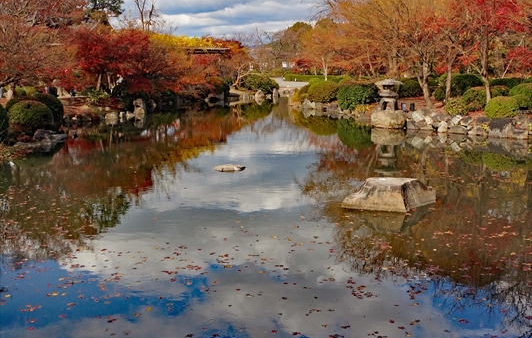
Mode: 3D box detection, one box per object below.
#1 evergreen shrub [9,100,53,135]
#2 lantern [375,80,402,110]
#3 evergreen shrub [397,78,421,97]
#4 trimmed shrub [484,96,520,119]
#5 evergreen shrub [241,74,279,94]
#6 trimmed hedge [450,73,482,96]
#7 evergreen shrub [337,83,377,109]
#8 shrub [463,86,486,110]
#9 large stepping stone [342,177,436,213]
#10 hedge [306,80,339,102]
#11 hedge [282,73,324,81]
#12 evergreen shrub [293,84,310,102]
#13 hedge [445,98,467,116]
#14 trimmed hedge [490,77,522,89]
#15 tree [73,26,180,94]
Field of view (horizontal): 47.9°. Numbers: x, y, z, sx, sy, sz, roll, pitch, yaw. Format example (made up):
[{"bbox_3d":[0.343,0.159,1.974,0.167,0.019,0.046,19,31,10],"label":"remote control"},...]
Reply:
[{"bbox_3d":[-7.432,-1.616,19.000,1.470,1.150,1.400,-4,10,-21],"label":"evergreen shrub"},{"bbox_3d":[4.521,-2.680,21.858,1.059,1.183,1.059,2,10,11],"label":"lantern"},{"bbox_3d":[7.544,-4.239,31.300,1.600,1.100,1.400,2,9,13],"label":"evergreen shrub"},{"bbox_3d":[8.011,-2.073,20.337,1.164,0.764,1.164,4,10,21],"label":"trimmed shrub"},{"bbox_3d":[-0.446,-6.345,44.564,2.899,1.560,2.500,0,10,-1],"label":"evergreen shrub"},{"bbox_3d":[10.134,-4.246,30.300,1.650,1.180,1.500,3,10,18],"label":"trimmed hedge"},{"bbox_3d":[4.297,-3.410,28.000,2.000,1.320,1.800,1,9,9],"label":"evergreen shrub"},{"bbox_3d":[7.863,-2.635,22.500,1.050,1.000,1.050,3,10,19],"label":"shrub"},{"bbox_3d":[1.950,0.384,9.380,1.420,0.370,1.050,2,9,14],"label":"large stepping stone"},{"bbox_3d":[3.199,-4.322,33.649,1.773,1.309,1.773,1,10,5],"label":"hedge"},{"bbox_3d":[4.381,-9.575,63.288,5.358,0.814,1.100,4,10,25],"label":"hedge"},{"bbox_3d":[2.116,-4.391,34.752,1.101,1.087,1.101,1,10,3],"label":"evergreen shrub"},{"bbox_3d":[6.832,-2.226,21.528,0.786,0.670,0.786,3,10,17],"label":"hedge"},{"bbox_3d":[11.717,-4.023,29.237,1.641,0.890,1.641,4,10,21],"label":"trimmed hedge"},{"bbox_3d":[-7.214,-5.611,31.000,5.500,3.600,4.600,-2,9,-13],"label":"tree"}]

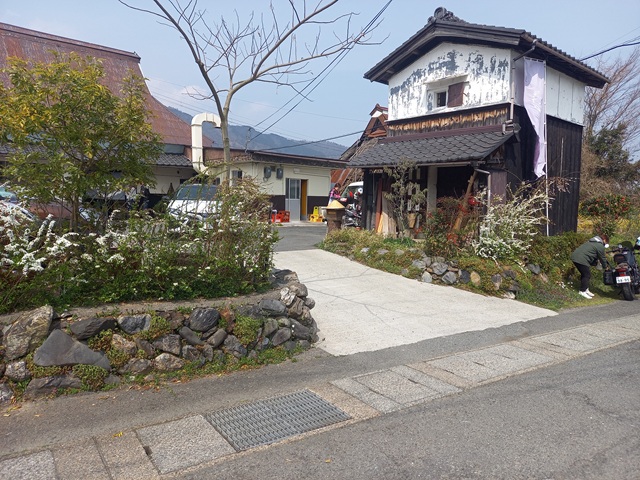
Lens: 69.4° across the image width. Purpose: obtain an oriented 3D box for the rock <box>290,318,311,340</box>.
[{"bbox_3d":[-0.214,1.009,5.196,0.228,0.243,0.212,-2,6,-35],"label":"rock"}]

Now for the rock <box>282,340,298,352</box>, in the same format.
[{"bbox_3d":[-0.324,1.154,5.030,0.161,0.109,0.119,-2,6,-35],"label":"rock"}]

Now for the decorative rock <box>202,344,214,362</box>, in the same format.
[{"bbox_3d":[-1.102,1.122,4.570,0.115,0.170,0.120,-2,6,-25],"label":"decorative rock"}]

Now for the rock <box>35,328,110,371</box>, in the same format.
[{"bbox_3d":[-2.231,0.988,4.150,0.680,0.370,0.260,-1,6,-20],"label":"rock"}]

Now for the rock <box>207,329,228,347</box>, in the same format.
[{"bbox_3d":[-1.023,0.988,4.625,0.207,0.184,0.176,-2,6,-35],"label":"rock"}]

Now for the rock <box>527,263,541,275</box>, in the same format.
[{"bbox_3d":[4.162,0.565,9.000,0.238,0.211,0.202,3,5,27],"label":"rock"}]

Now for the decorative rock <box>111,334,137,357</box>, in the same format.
[{"bbox_3d":[-1.968,1.056,4.628,0.238,0.203,0.165,-2,6,-23],"label":"decorative rock"}]

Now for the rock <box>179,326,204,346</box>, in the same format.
[{"bbox_3d":[-1.369,1.028,4.925,0.258,0.196,0.160,-2,6,-23],"label":"rock"}]

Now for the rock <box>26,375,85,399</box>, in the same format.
[{"bbox_3d":[-2.191,1.210,3.804,0.410,0.145,0.219,-2,6,-35],"label":"rock"}]

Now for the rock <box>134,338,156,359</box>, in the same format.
[{"bbox_3d":[-1.770,1.100,4.687,0.204,0.187,0.152,-2,6,-23],"label":"rock"}]

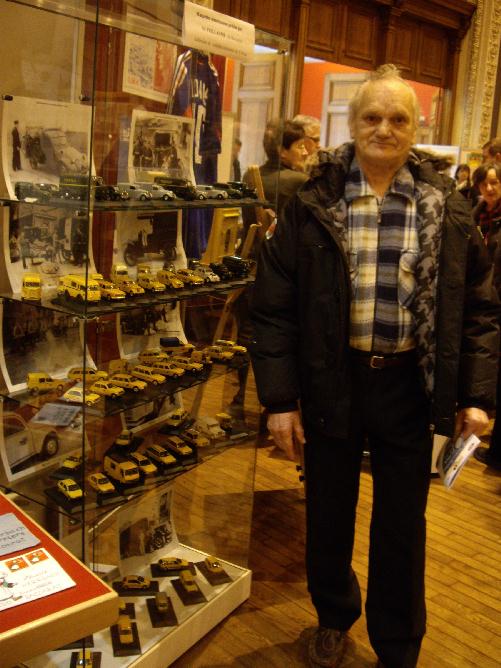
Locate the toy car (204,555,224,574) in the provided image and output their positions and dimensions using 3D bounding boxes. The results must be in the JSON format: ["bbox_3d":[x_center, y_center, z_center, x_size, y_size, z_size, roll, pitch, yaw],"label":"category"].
[{"bbox_3d":[-0.123,0.792,2.540,0.037,0.033,0.080,-4,16,-32],"label":"toy car"}]

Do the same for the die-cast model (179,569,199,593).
[{"bbox_3d":[-0.194,0.771,2.293,0.036,0.036,0.086,-1,14,-22],"label":"die-cast model"}]

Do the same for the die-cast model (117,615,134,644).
[{"bbox_3d":[-0.341,0.812,2.015,0.036,0.037,0.086,0,14,-15],"label":"die-cast model"}]

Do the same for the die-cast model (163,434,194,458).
[{"bbox_3d":[-0.200,0.320,2.098,0.037,0.032,0.086,-7,18,-40],"label":"die-cast model"}]

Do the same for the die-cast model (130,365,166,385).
[{"bbox_3d":[-0.263,0.105,1.876,0.098,0.035,0.038,15,17,39],"label":"die-cast model"}]

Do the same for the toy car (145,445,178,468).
[{"bbox_3d":[-0.246,0.331,2.035,0.039,0.033,0.096,-7,18,-41],"label":"toy car"}]

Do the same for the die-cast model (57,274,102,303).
[{"bbox_3d":[-0.379,-0.101,1.621,0.102,0.050,0.044,16,18,42],"label":"die-cast model"}]

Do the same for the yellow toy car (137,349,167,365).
[{"bbox_3d":[-0.291,0.060,2.195,0.090,0.034,0.037,4,13,-1],"label":"yellow toy car"}]

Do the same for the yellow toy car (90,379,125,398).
[{"bbox_3d":[-0.354,0.135,1.830,0.085,0.032,0.037,10,15,23],"label":"yellow toy car"}]

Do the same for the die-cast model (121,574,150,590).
[{"bbox_3d":[-0.370,0.809,2.389,0.088,0.034,0.039,2,13,-9],"label":"die-cast model"}]

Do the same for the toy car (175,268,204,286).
[{"bbox_3d":[-0.158,-0.149,1.928,0.036,0.034,0.089,-5,16,-35],"label":"toy car"}]

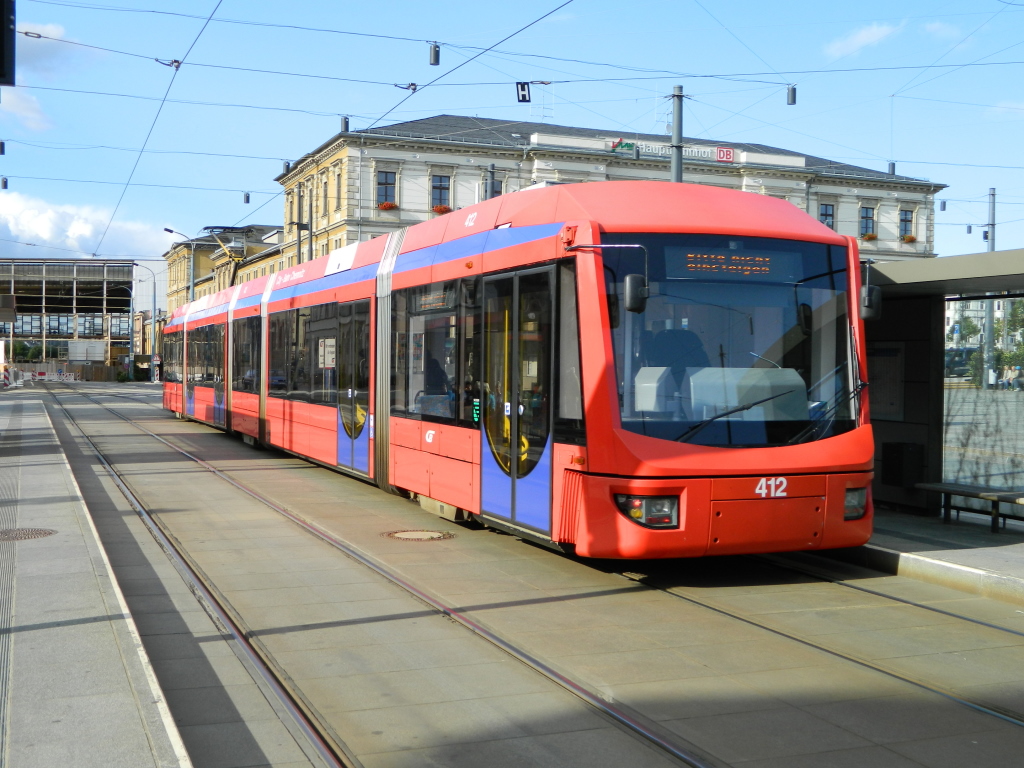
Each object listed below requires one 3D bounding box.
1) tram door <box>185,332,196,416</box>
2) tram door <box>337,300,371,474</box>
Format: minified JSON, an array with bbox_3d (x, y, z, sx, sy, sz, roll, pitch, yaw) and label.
[{"bbox_3d":[-8.202,-0.271,31.000,0.100,2.200,1.650,0,1,-22],"label":"tram door"},{"bbox_3d":[-2.036,0.026,15.629,0.100,2.200,1.620,0,1,-22],"label":"tram door"}]

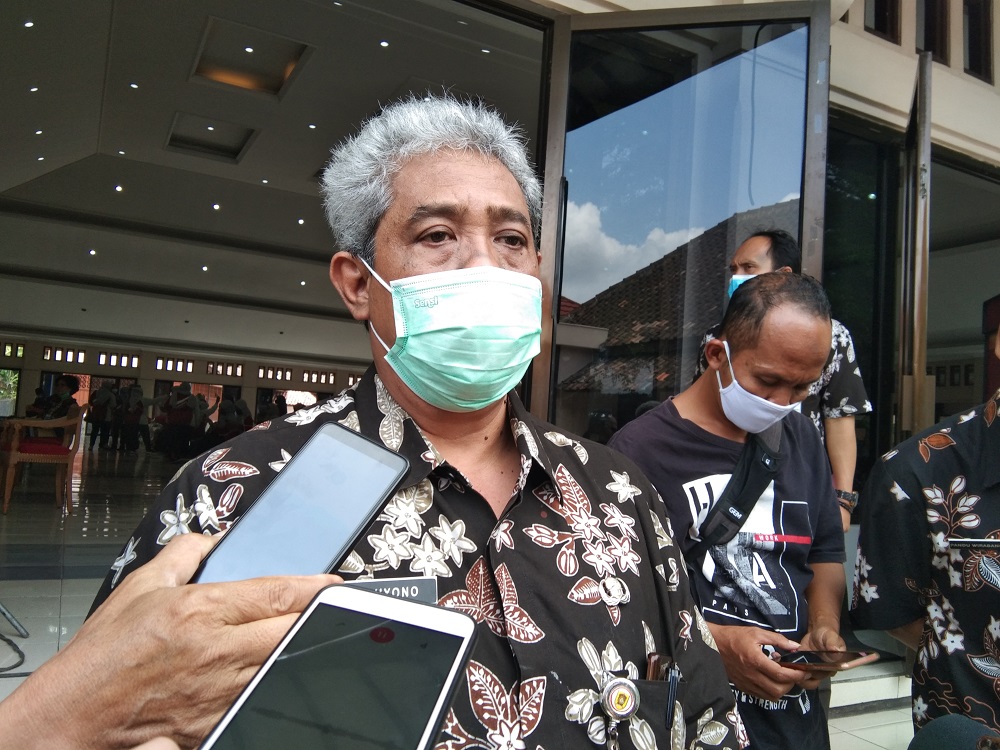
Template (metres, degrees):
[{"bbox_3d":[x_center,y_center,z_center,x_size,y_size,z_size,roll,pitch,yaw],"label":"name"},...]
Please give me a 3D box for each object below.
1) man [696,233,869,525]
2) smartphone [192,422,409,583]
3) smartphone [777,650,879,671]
[{"bbox_3d":[0.790,0.374,2.660,0.520,1.640,0.320,0,-5,37],"label":"man"},{"bbox_3d":[-0.136,0.104,0.619,0.075,0.160,0.011,26,-35,15],"label":"smartphone"},{"bbox_3d":[0.480,0.425,1.332,0.074,0.009,0.152,-6,-12,-31],"label":"smartphone"}]

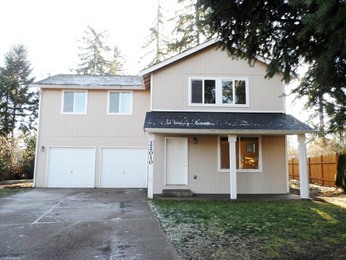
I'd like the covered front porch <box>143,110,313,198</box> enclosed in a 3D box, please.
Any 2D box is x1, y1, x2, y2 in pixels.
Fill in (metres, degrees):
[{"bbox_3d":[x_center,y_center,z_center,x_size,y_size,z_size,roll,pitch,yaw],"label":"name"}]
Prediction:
[{"bbox_3d":[2.201,0.963,10.080,6.700,3.650,1.580,1,-6,-2],"label":"covered front porch"}]

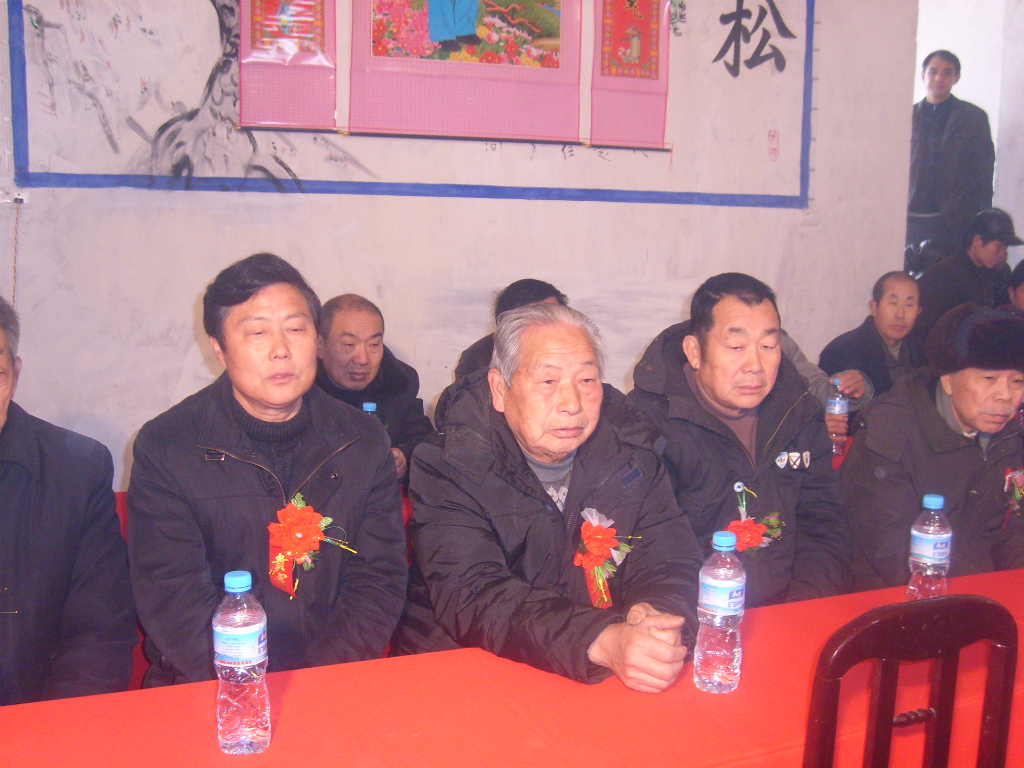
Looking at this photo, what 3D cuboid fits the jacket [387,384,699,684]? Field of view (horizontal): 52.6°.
[{"bbox_3d":[0.070,0.312,1.697,0.490,0.660,0.540,-3,7,-28],"label":"jacket"}]

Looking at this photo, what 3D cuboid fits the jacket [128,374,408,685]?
[{"bbox_3d":[-0.385,0.310,1.668,0.480,0.670,0.370,-2,7,-19],"label":"jacket"}]

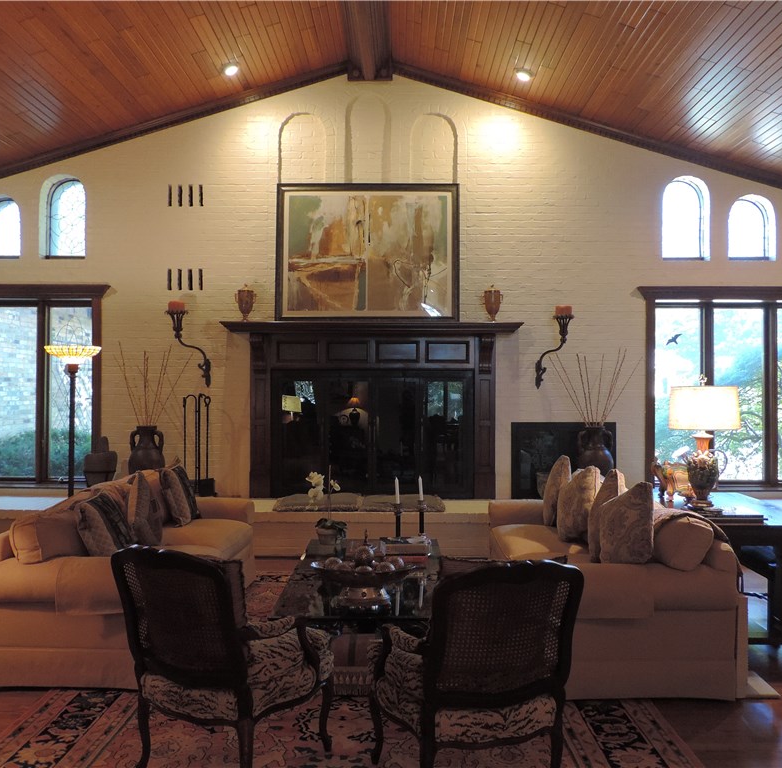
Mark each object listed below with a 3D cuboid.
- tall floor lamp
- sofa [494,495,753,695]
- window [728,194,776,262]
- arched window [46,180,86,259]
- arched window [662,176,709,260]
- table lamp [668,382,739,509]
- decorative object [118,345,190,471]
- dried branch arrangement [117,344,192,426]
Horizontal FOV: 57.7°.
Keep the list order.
[{"bbox_3d":[-2.530,0.588,5.627,0.459,1.827,0.459,0,0,1],"label":"tall floor lamp"},{"bbox_3d":[1.220,1.085,4.482,0.927,0.860,2.150,0,0,1],"label":"sofa"},{"bbox_3d":[3.512,-1.522,6.995,0.464,0.643,0.150,0,0,1],"label":"window"},{"bbox_3d":[-3.224,-1.640,7.076,0.450,0.823,0.150,0,0,1],"label":"arched window"},{"bbox_3d":[2.871,-1.611,7.003,0.470,0.819,0.150,0,0,1],"label":"arched window"},{"bbox_3d":[2.018,0.386,4.570,0.470,0.837,0.450,0,-1,1],"label":"table lamp"},{"bbox_3d":[-2.297,0.373,6.880,0.698,1.512,0.500,0,-1,1],"label":"decorative object"},{"bbox_3d":[-2.292,0.015,6.880,0.717,0.804,0.500,0,-1,1],"label":"dried branch arrangement"}]

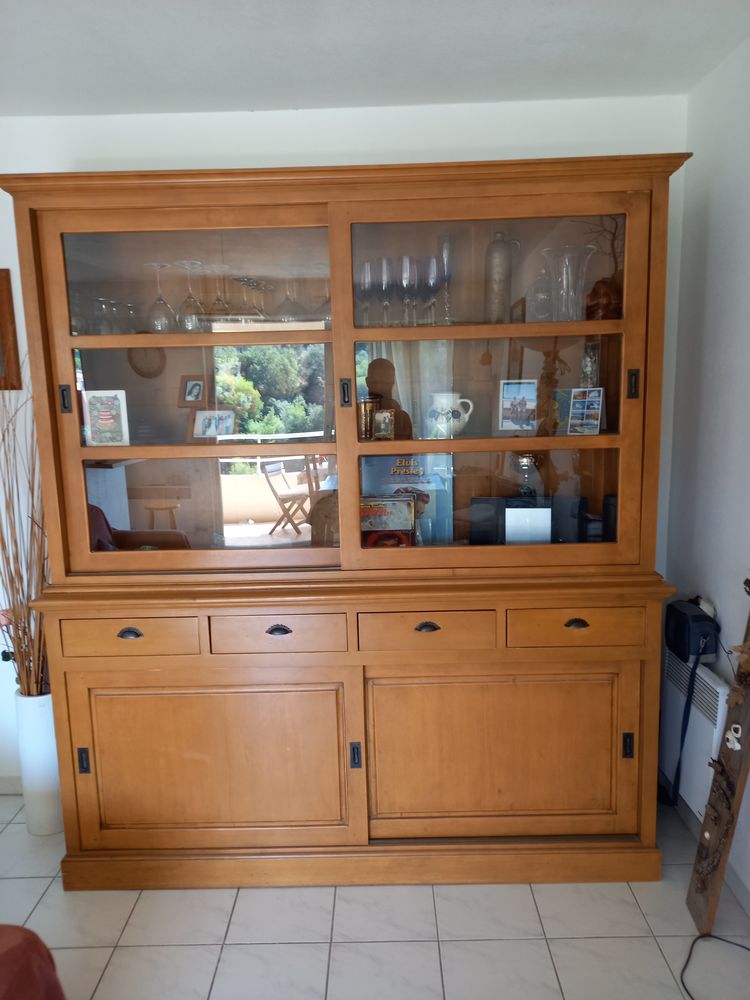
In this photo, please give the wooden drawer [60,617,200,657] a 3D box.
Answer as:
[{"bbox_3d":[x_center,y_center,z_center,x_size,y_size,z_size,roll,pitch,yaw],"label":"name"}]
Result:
[{"bbox_3d":[-0.724,0.380,2.333,0.408,0.116,0.400,-1,8,1],"label":"wooden drawer"}]

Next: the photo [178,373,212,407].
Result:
[{"bbox_3d":[-0.578,-0.347,2.317,0.106,0.108,0.025,1,-5,16],"label":"photo"}]

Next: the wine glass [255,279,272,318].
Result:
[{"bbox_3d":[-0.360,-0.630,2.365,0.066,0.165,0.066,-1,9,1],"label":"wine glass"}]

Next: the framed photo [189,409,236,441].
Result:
[{"bbox_3d":[-0.530,-0.249,2.370,0.155,0.112,0.040,-2,9,-5],"label":"framed photo"}]

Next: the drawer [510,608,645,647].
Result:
[{"bbox_3d":[0.596,0.348,2.316,0.408,0.116,0.400,-1,8,1],"label":"drawer"}]

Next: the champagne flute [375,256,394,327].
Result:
[{"bbox_3d":[0.031,-0.622,2.193,0.062,0.212,0.062,-1,8,1],"label":"champagne flute"}]

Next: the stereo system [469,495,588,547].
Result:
[{"bbox_3d":[0.489,0.088,2.330,0.342,0.172,0.200,-1,9,0],"label":"stereo system"}]

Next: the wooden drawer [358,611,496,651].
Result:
[{"bbox_3d":[0.158,0.360,2.322,0.408,0.116,0.400,-1,8,1],"label":"wooden drawer"}]

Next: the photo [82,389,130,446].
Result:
[{"bbox_3d":[-0.848,-0.255,2.288,0.133,0.184,0.030,-2,1,-3],"label":"photo"}]

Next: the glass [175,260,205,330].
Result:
[{"bbox_3d":[-0.555,-0.605,2.180,0.089,0.211,0.089,-1,8,1],"label":"glass"}]

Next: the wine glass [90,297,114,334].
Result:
[{"bbox_3d":[-0.870,-0.590,2.309,0.077,0.122,0.077,-1,9,0],"label":"wine glass"}]

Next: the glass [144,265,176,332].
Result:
[{"bbox_3d":[-0.673,-0.635,2.272,0.097,0.222,0.097,-1,9,0],"label":"glass"}]

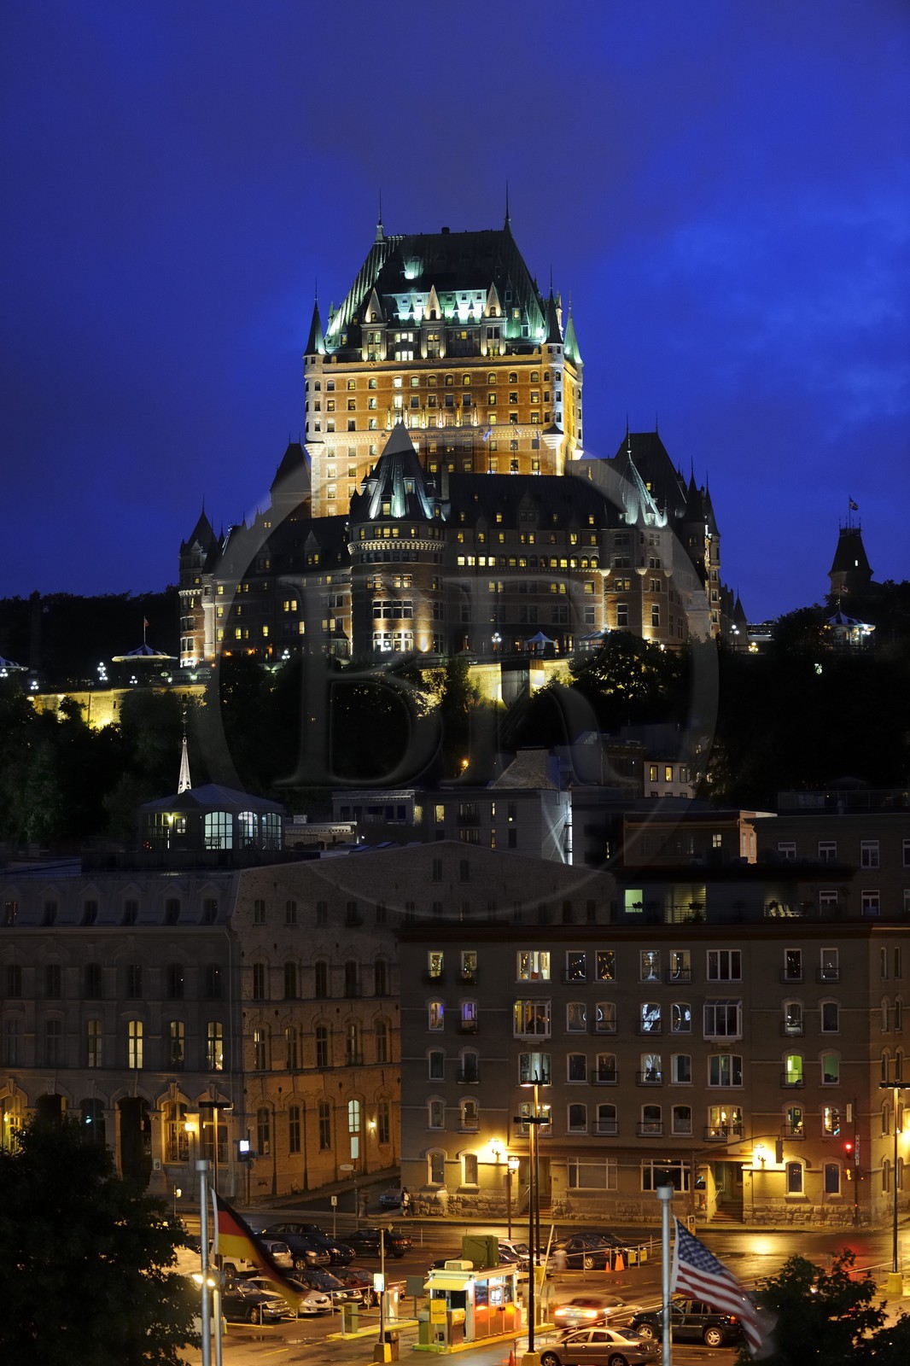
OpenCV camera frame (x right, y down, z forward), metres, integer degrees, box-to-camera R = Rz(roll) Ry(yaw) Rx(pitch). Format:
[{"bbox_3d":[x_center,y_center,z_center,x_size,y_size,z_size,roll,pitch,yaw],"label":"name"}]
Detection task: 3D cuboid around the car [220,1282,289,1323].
[{"bbox_3d":[-9.140,26.291,129.003,4.500,1.660,1.800,-4,-6,35],"label":"car"}]

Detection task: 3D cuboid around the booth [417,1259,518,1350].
[{"bbox_3d":[0.739,24.904,122.016,2.150,3.100,3.950,-3,-6,28],"label":"booth"}]

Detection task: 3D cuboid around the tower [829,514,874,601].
[{"bbox_3d":[72.374,-22.544,555.000,5.900,15.800,5.900,2,-5,-25],"label":"tower"}]

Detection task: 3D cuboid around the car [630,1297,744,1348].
[{"bbox_3d":[9.215,25.412,120.907,4.680,1.780,1.860,-2,-5,22],"label":"car"}]

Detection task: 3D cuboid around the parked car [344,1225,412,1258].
[{"bbox_3d":[-4.404,28.601,155.063,4.600,1.420,1.760,-3,-6,32],"label":"parked car"}]

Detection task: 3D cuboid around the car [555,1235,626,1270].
[{"bbox_3d":[5.804,28.042,149.338,4.700,1.420,1.800,-3,-6,30],"label":"car"}]

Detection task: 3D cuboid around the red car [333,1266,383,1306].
[{"bbox_3d":[-4.411,26.897,135.254,4.400,1.450,1.730,-4,-6,35],"label":"red car"}]

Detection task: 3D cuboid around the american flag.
[{"bbox_3d":[4.089,9.364,47.000,1.500,2.120,0.450,0,-5,0],"label":"american flag"}]

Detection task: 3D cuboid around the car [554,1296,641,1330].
[{"bbox_3d":[5.945,26.094,126.390,1.750,1.400,4.450,-3,-5,26],"label":"car"}]

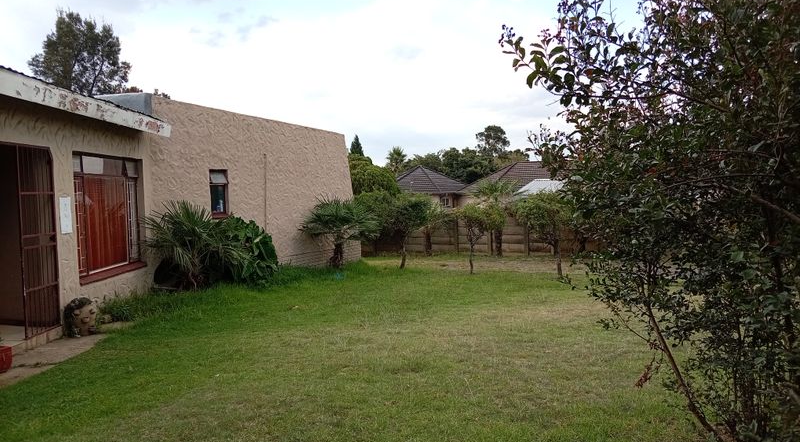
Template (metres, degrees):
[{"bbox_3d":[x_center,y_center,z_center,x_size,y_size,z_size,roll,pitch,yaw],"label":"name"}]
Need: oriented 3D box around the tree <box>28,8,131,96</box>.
[{"bbox_3d":[-14.977,-4.673,27.000,4.800,10.510,4.600,-1,3,0],"label":"tree"}]

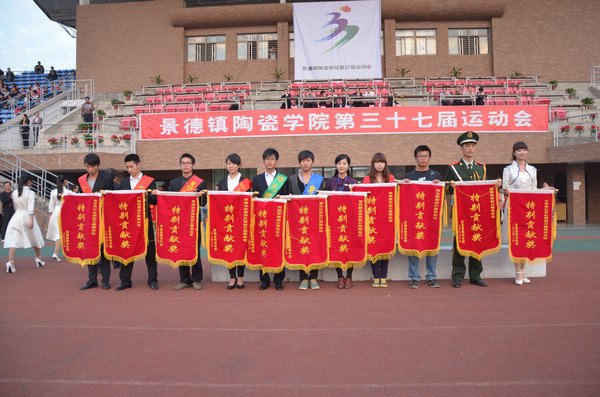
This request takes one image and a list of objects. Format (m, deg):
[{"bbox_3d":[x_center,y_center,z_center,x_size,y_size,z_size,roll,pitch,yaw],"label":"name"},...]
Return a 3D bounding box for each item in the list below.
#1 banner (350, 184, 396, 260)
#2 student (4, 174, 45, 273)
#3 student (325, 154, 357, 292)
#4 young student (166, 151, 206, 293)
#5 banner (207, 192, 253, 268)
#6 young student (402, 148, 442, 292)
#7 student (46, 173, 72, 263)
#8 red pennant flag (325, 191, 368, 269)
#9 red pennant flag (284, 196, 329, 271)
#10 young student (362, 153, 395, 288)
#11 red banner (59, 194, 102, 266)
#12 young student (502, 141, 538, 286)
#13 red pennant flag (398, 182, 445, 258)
[{"bbox_3d":[0.865,0.281,5.250,0.550,0.924,0.060,-1,-2,0],"label":"banner"},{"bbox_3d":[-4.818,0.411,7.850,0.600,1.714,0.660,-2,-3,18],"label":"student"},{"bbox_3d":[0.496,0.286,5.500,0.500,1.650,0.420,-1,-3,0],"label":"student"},{"bbox_3d":[-1.421,0.281,5.670,0.520,1.692,0.360,-1,-2,0],"label":"young student"},{"bbox_3d":[-0.815,0.369,5.300,0.555,0.915,0.060,-1,-2,0],"label":"banner"},{"bbox_3d":[1.495,0.225,5.480,0.540,1.755,0.420,-1,-3,0],"label":"young student"},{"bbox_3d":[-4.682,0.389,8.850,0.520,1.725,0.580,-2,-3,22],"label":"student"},{"bbox_3d":[0.522,0.370,5.150,0.528,0.912,0.060,-1,-2,0],"label":"red pennant flag"},{"bbox_3d":[0.076,0.416,5.220,0.512,0.890,0.060,-1,-2,0],"label":"red pennant flag"},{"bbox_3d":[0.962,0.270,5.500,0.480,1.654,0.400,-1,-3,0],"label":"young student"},{"bbox_3d":[-2.601,0.379,5.320,0.520,0.865,0.100,-1,-3,0],"label":"red banner"},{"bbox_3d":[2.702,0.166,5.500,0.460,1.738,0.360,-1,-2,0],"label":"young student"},{"bbox_3d":[1.418,0.260,5.240,0.540,0.893,0.100,-1,-3,0],"label":"red pennant flag"}]

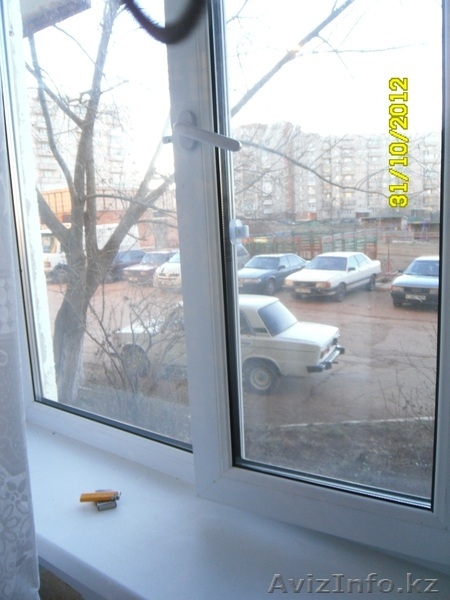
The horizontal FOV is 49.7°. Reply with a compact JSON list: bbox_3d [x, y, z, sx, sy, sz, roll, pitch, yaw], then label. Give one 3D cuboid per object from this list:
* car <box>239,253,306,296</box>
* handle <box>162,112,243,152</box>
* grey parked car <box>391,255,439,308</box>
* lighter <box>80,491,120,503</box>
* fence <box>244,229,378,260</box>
[{"bbox_3d":[1.905,-1.101,19.122,1.690,1.380,4.450,5,12,38],"label":"car"},{"bbox_3d":[-0.027,-0.285,0.814,0.132,0.082,0.052,3,10,28],"label":"handle"},{"bbox_3d":[6.521,-0.658,15.181,1.690,1.380,4.360,4,11,33],"label":"grey parked car"},{"bbox_3d":[-0.257,0.407,1.003,0.080,0.011,0.023,-3,9,-1],"label":"lighter"},{"bbox_3d":[5.415,-3.401,31.192,8.800,1.800,0.120,1,10,20],"label":"fence"}]

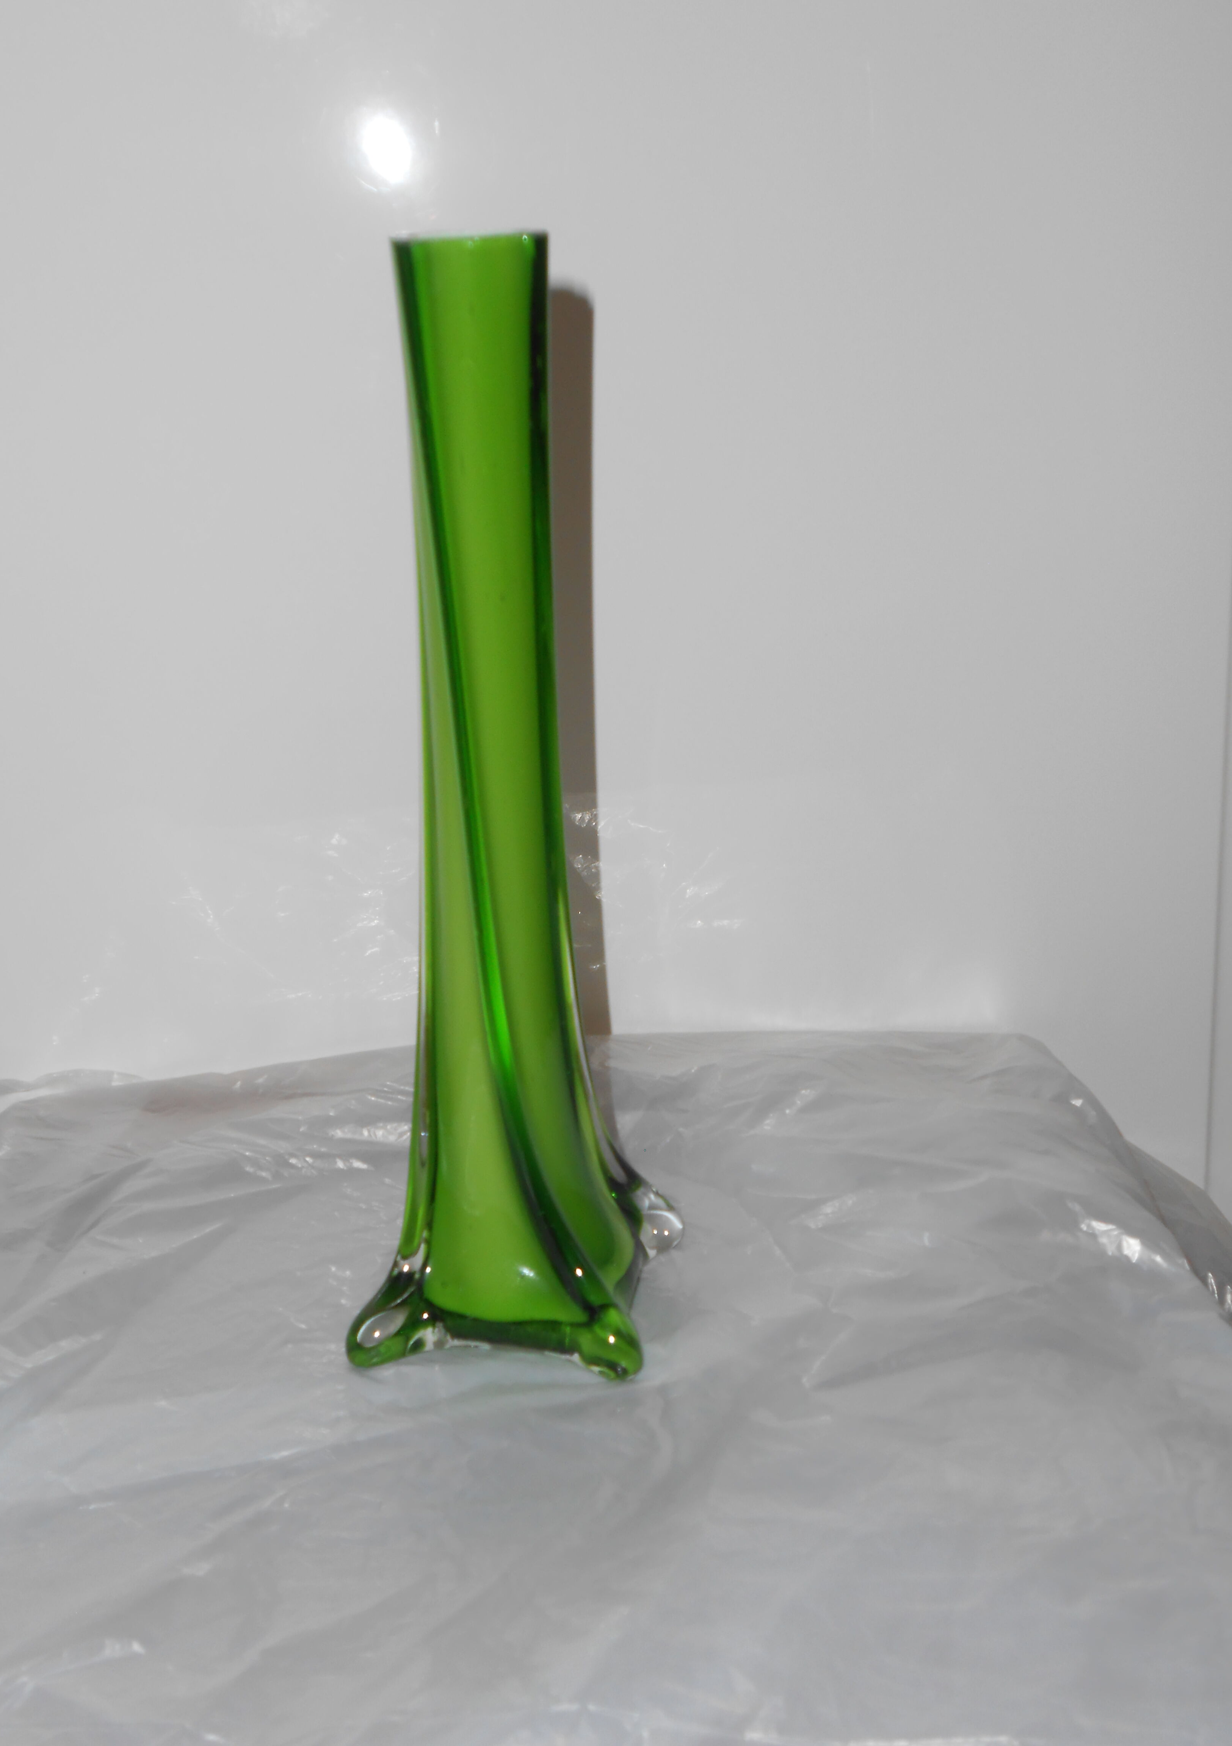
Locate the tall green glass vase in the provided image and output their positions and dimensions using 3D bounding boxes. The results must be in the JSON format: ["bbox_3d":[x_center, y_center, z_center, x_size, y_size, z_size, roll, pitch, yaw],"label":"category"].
[{"bbox_3d":[-0.026,-0.011,0.411,0.062,0.238,0.060,1,18,9],"label":"tall green glass vase"}]

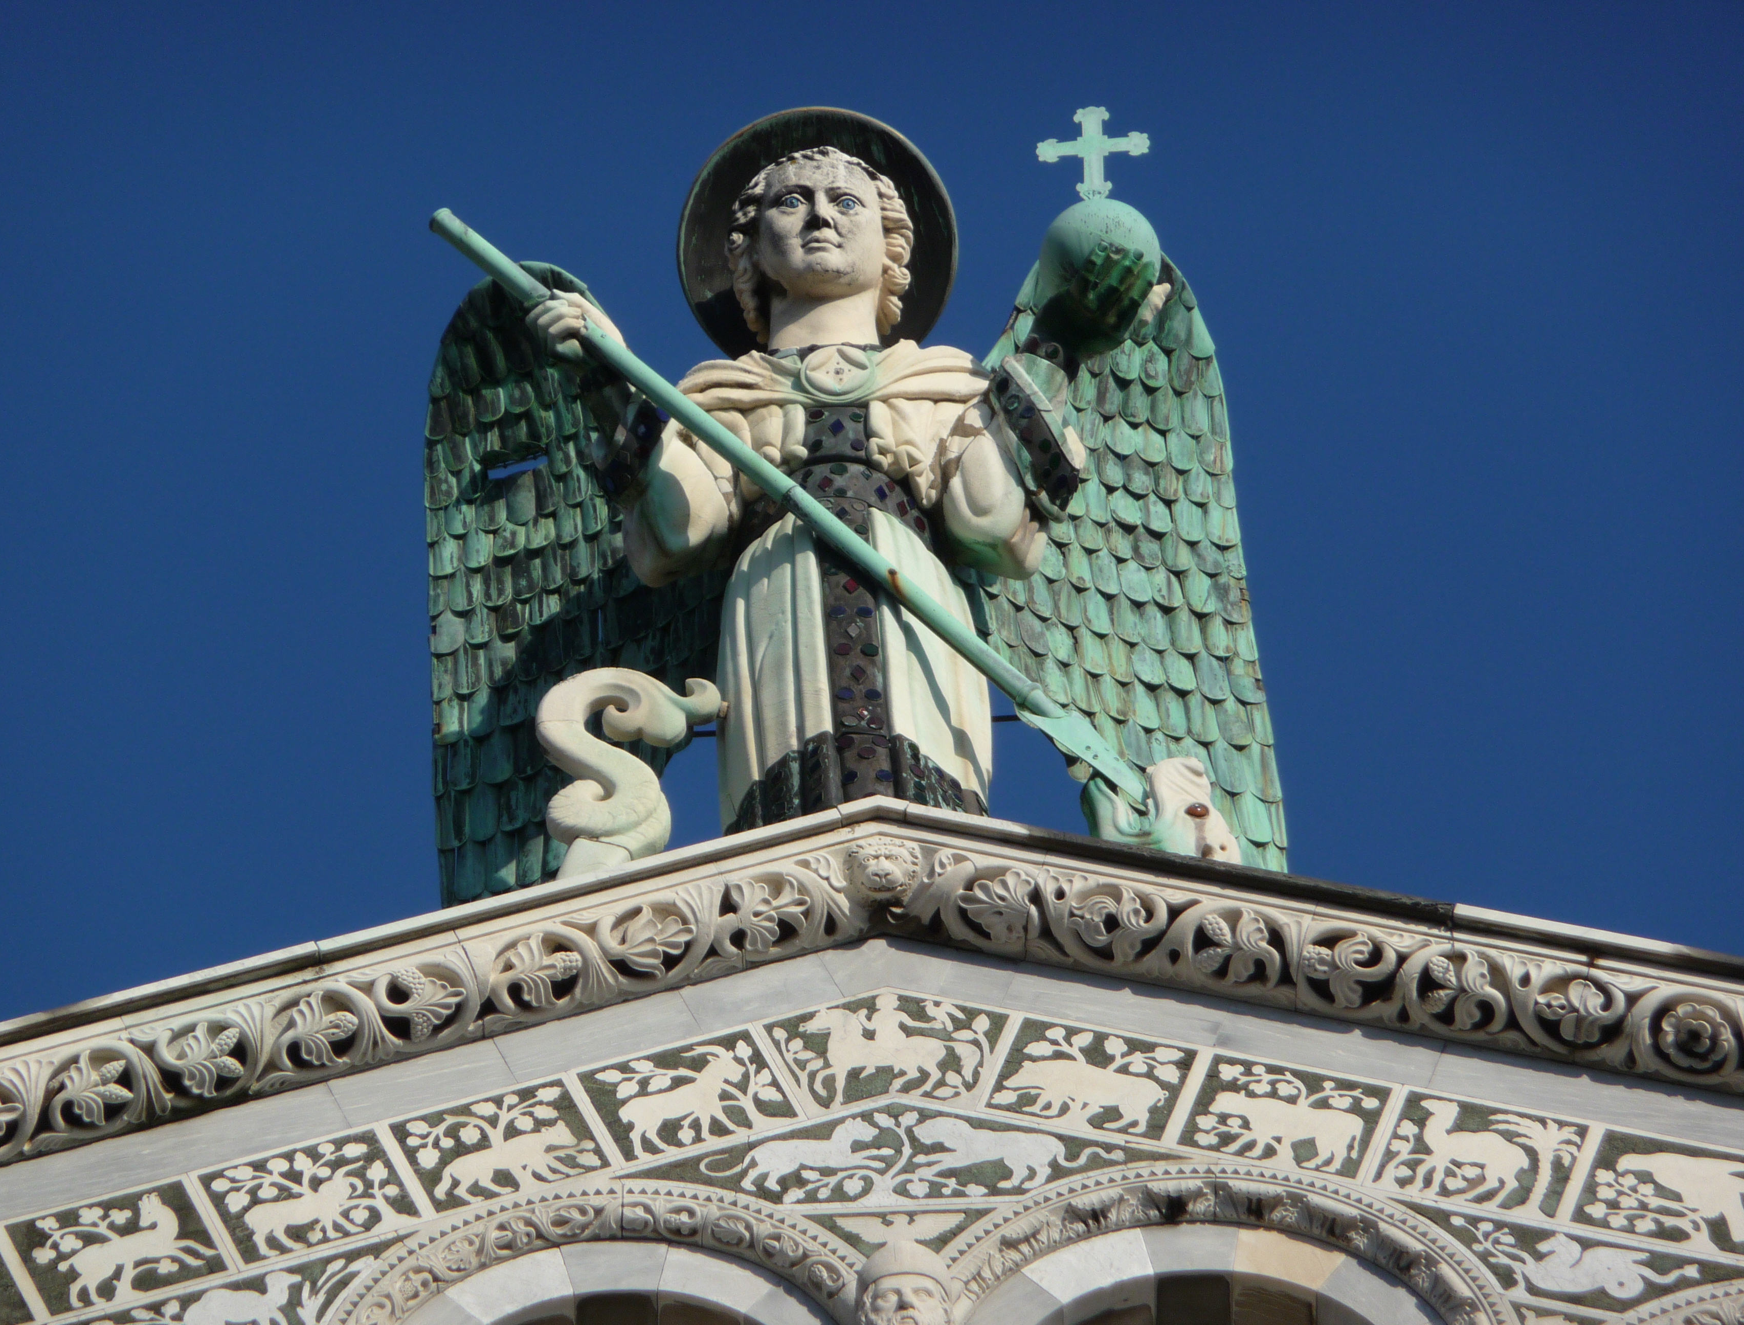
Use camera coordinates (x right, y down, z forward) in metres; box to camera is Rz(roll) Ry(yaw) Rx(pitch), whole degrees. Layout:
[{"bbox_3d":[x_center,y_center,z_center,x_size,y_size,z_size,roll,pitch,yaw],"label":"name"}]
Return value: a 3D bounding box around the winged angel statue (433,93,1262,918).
[{"bbox_3d":[-0.145,-0.515,49.839,2.861,4.032,1.200,-2,-47,-2],"label":"winged angel statue"}]

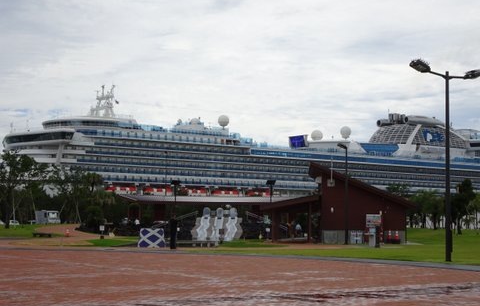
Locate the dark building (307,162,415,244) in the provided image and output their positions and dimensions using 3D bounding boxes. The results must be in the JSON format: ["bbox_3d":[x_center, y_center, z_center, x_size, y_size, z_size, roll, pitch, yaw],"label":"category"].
[{"bbox_3d":[8.120,3.453,56.300,6.800,5.300,7.000,1,-4,3],"label":"dark building"}]

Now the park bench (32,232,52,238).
[{"bbox_3d":[-14.718,6.090,62.000,1.500,0.430,0.450,1,-4,-6],"label":"park bench"}]

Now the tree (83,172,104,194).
[{"bbox_3d":[-15.371,5.060,87.000,2.400,6.100,2.400,1,-4,0],"label":"tree"}]

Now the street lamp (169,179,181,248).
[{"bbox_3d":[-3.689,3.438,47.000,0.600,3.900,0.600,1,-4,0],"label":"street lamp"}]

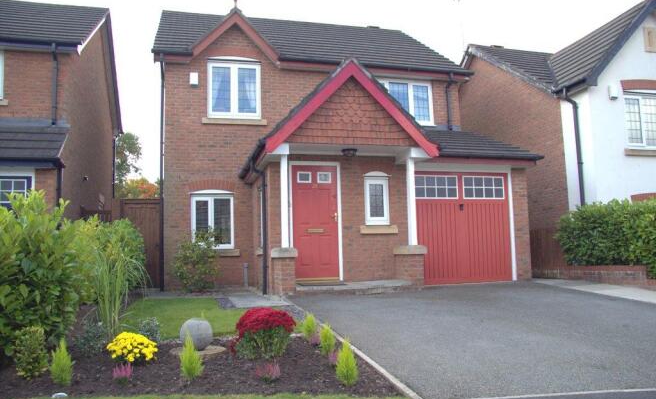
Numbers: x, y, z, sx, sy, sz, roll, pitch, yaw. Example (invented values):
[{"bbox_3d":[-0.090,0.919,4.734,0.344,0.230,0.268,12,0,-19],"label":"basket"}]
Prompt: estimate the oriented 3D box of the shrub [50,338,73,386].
[{"bbox_3d":[-2.097,1.270,4.448,0.169,0.361,0.169,0,-5,-16],"label":"shrub"}]

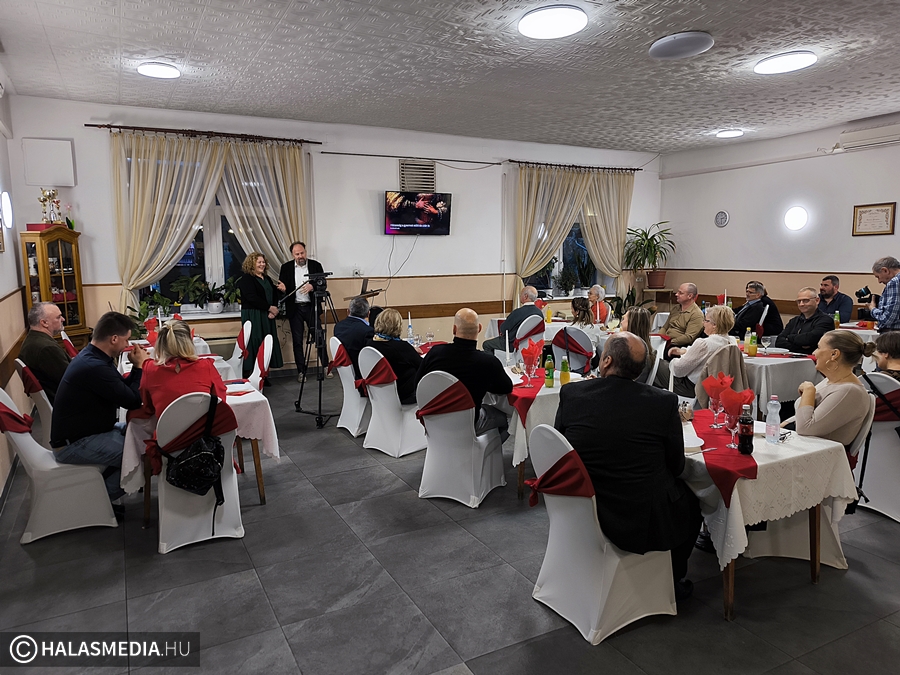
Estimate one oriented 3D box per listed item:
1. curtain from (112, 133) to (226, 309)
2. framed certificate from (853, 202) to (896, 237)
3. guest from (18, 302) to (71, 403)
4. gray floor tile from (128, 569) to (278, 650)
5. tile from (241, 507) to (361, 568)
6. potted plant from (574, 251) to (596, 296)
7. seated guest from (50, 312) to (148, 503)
[{"bbox_3d":[-3.267,-1.277,7.560,1.310,2.240,0.140,-4,9,-28],"label":"curtain"},{"bbox_3d":[5.547,-1.544,8.186,0.030,0.395,0.515,-5,9,-28],"label":"framed certificate"},{"bbox_3d":[-2.771,0.392,4.636,0.760,1.310,0.520,-7,10,-39],"label":"guest"},{"bbox_3d":[-1.154,1.283,2.896,0.600,0.010,0.600,-5,9,-27],"label":"gray floor tile"},{"bbox_3d":[-0.904,1.170,3.696,0.600,0.010,0.600,-5,9,-28],"label":"tile"},{"bbox_3d":[2.401,-1.133,11.062,0.370,0.800,0.350,0,8,0],"label":"potted plant"},{"bbox_3d":[-2.134,0.496,3.943,0.700,1.300,0.520,-5,9,-30],"label":"seated guest"}]

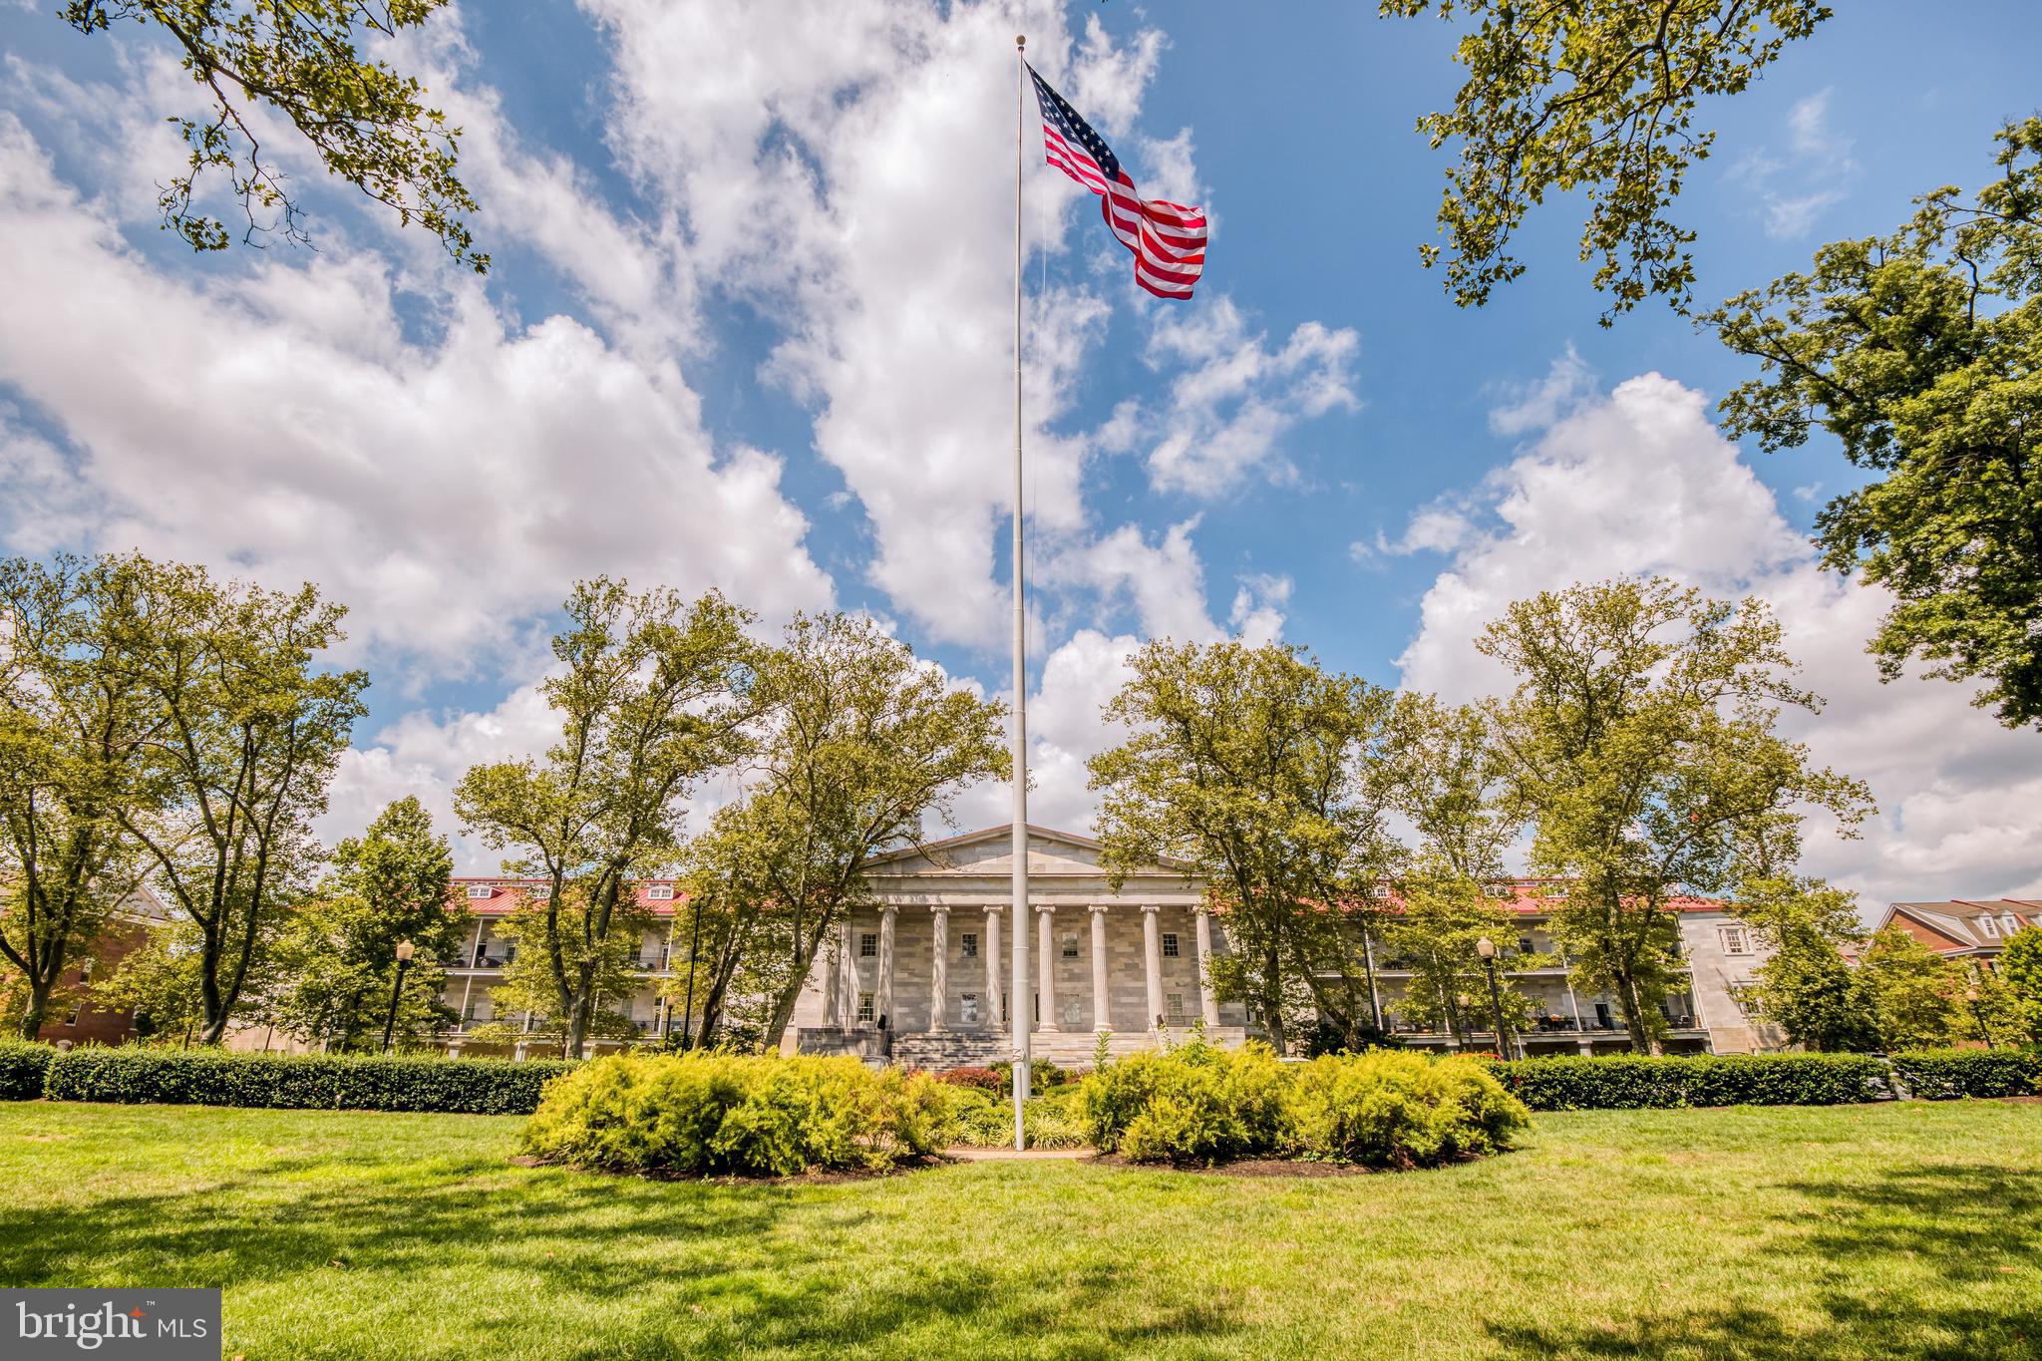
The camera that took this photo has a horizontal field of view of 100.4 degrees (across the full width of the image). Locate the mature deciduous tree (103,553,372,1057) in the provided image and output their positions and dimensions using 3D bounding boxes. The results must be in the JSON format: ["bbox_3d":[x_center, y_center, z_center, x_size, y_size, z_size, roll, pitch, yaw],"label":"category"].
[{"bbox_3d":[-25.172,3.412,27.405,6.200,15.838,6.000,0,-19,0],"label":"mature deciduous tree"}]

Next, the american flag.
[{"bbox_3d":[2.446,-13.319,22.340,4.462,7.488,1.500,0,-22,0],"label":"american flag"}]

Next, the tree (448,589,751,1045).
[{"bbox_3d":[-13.101,4.051,27.166,8.271,14.899,7.857,0,-19,0],"label":"tree"}]

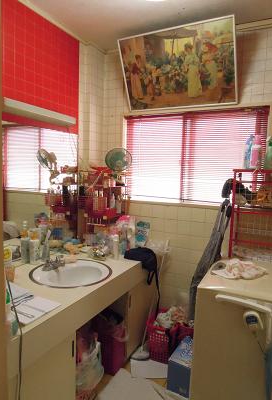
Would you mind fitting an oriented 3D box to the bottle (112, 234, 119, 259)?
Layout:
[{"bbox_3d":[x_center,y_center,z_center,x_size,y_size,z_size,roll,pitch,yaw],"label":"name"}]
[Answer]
[{"bbox_3d":[-0.148,0.345,2.044,0.038,0.172,0.038,4,6,27],"label":"bottle"}]

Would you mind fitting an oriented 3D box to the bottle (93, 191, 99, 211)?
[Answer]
[{"bbox_3d":[-0.334,0.006,2.300,0.043,0.167,0.043,2,5,0],"label":"bottle"}]

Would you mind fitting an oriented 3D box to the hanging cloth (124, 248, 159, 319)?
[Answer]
[{"bbox_3d":[0.047,0.650,2.145,0.180,0.530,0.210,4,6,27],"label":"hanging cloth"}]

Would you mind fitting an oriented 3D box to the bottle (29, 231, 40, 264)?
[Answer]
[{"bbox_3d":[-0.686,0.320,1.886,0.071,0.221,0.071,4,6,27],"label":"bottle"}]

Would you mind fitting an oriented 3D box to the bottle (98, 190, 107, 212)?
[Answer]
[{"bbox_3d":[-0.274,0.011,2.269,0.057,0.175,0.052,4,6,27],"label":"bottle"}]

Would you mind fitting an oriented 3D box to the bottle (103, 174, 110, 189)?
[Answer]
[{"bbox_3d":[-0.244,-0.153,2.291,0.056,0.113,0.053,4,6,27],"label":"bottle"}]

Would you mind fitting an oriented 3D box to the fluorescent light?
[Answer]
[{"bbox_3d":[-0.636,-0.569,1.863,0.091,0.061,0.624,4,6,27],"label":"fluorescent light"}]

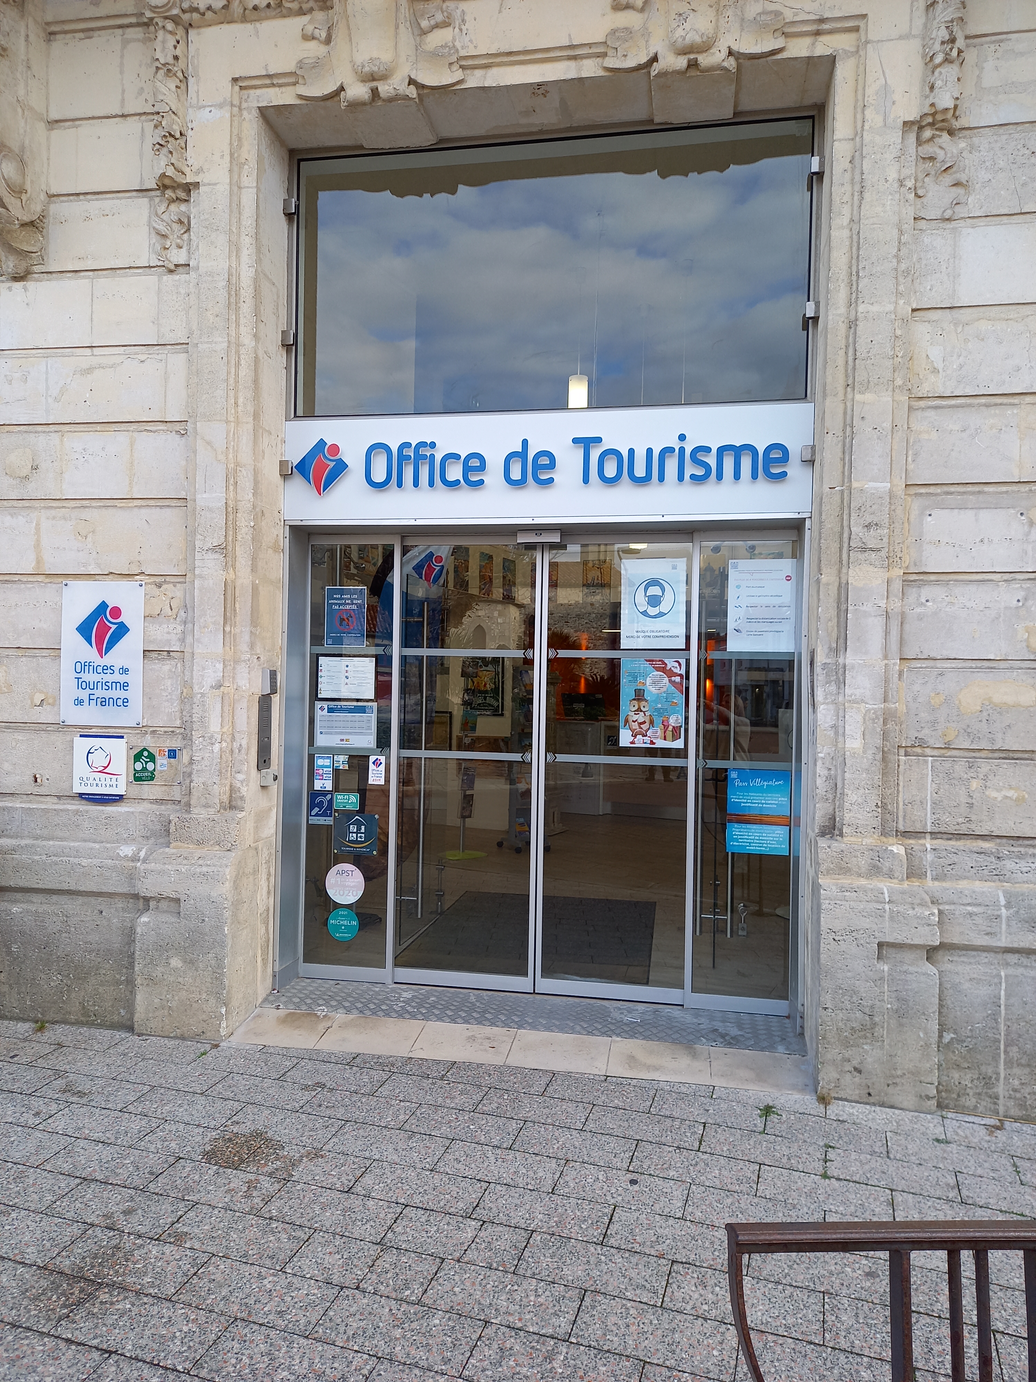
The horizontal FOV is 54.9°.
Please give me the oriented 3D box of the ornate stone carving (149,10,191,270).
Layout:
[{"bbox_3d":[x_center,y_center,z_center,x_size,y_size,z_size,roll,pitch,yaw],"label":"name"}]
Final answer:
[{"bbox_3d":[-1.519,-2.404,4.378,0.136,1.093,0.110,1,0,11],"label":"ornate stone carving"}]

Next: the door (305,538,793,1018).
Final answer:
[{"bbox_3d":[0.103,0.339,4.782,2.349,2.215,0.120,1,0,11],"label":"door"}]

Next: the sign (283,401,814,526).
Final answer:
[{"bbox_3d":[0.086,-1.003,4.500,2.391,0.493,0.070,1,0,11],"label":"sign"}]

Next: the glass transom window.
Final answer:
[{"bbox_3d":[0.108,-1.877,4.509,2.339,1.215,0.070,1,0,11],"label":"glass transom window"}]

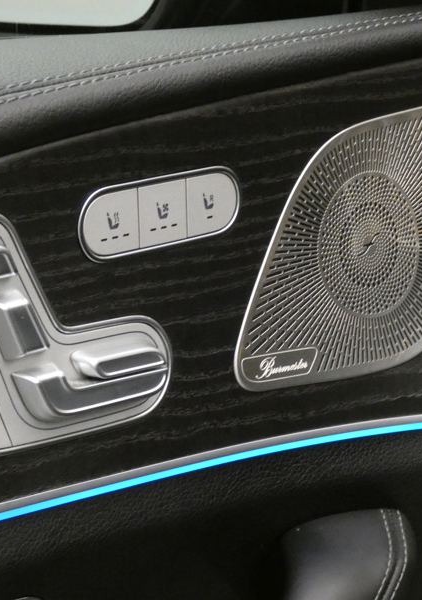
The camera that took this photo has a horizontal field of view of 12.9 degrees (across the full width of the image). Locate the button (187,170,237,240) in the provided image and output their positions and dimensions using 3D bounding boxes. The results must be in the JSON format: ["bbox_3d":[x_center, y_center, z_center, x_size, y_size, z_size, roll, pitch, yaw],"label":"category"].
[{"bbox_3d":[-0.001,-0.036,0.686,0.025,0.022,0.005,-14,19,-41],"label":"button"}]

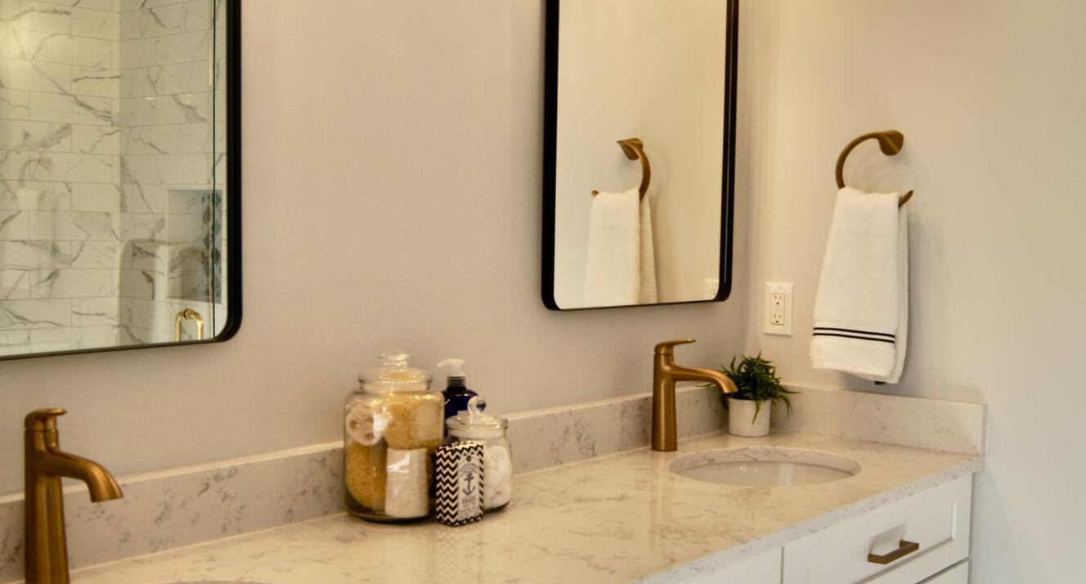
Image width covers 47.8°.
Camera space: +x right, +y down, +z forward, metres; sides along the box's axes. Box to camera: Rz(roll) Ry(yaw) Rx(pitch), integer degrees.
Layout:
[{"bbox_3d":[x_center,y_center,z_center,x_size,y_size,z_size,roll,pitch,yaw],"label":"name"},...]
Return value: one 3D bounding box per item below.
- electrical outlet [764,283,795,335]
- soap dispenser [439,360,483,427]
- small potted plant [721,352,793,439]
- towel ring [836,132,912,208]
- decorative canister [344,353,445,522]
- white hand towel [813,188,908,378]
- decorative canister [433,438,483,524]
[{"bbox_3d":[0.531,0.039,2.776,0.071,0.116,0.008,4,5,41],"label":"electrical outlet"},{"bbox_3d":[-0.142,0.224,2.015,0.078,0.228,0.072,-1,4,-27],"label":"soap dispenser"},{"bbox_3d":[0.459,0.222,2.661,0.165,0.176,0.165,1,3,0],"label":"small potted plant"},{"bbox_3d":[0.708,-0.255,2.559,0.172,0.170,0.080,4,5,41],"label":"towel ring"},{"bbox_3d":[-0.225,0.219,1.873,0.152,0.252,0.152,1,3,0],"label":"decorative canister"},{"bbox_3d":[0.669,-0.013,2.563,0.192,0.395,0.085,4,5,41],"label":"white hand towel"},{"bbox_3d":[-0.123,0.287,1.857,0.044,0.123,0.061,4,5,41],"label":"decorative canister"}]

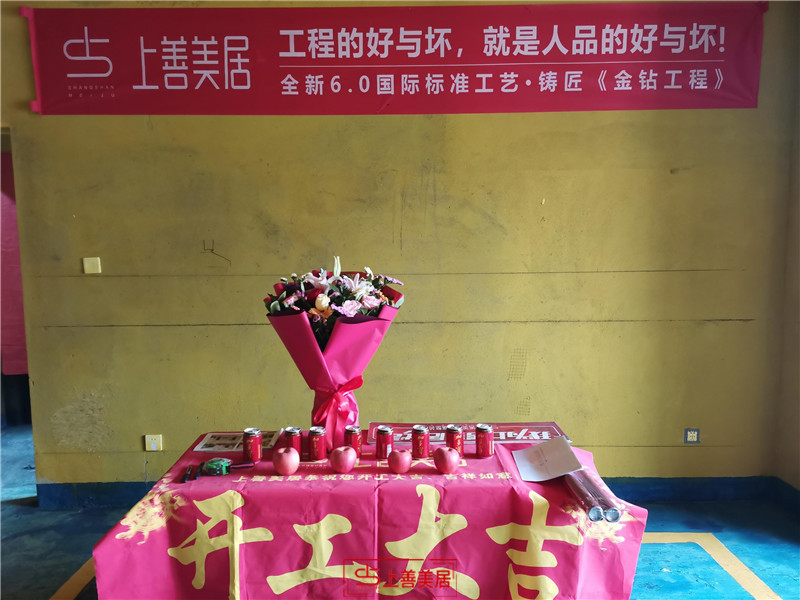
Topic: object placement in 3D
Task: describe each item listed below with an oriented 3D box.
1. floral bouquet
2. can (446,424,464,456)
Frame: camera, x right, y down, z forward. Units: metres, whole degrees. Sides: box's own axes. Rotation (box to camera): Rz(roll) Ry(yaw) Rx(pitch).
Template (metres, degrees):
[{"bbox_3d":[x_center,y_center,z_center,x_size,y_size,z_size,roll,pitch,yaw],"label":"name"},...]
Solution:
[{"bbox_3d":[-0.255,0.209,2.377,0.542,0.753,0.340,-1,5,0],"label":"floral bouquet"},{"bbox_3d":[0.210,0.535,2.281,0.065,0.114,0.065,-1,5,0],"label":"can"}]

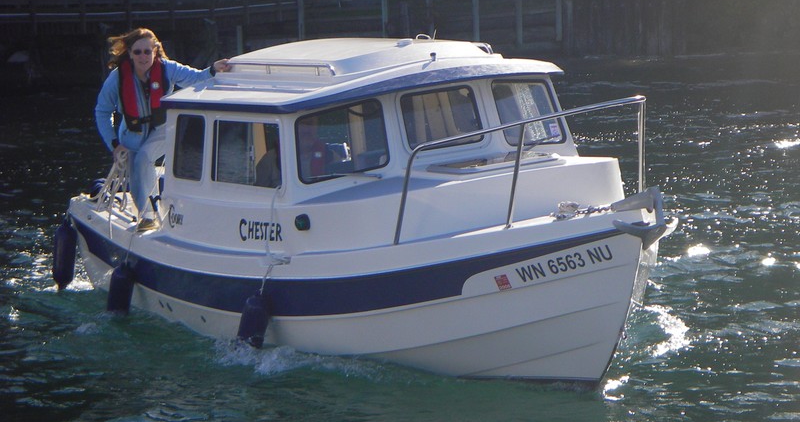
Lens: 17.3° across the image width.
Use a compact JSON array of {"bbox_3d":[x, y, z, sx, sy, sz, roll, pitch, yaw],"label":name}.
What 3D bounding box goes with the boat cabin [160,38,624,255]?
[{"bbox_3d":[0.101,-0.468,17.021,2.100,1.230,4.080,-9,9,-25],"label":"boat cabin"}]

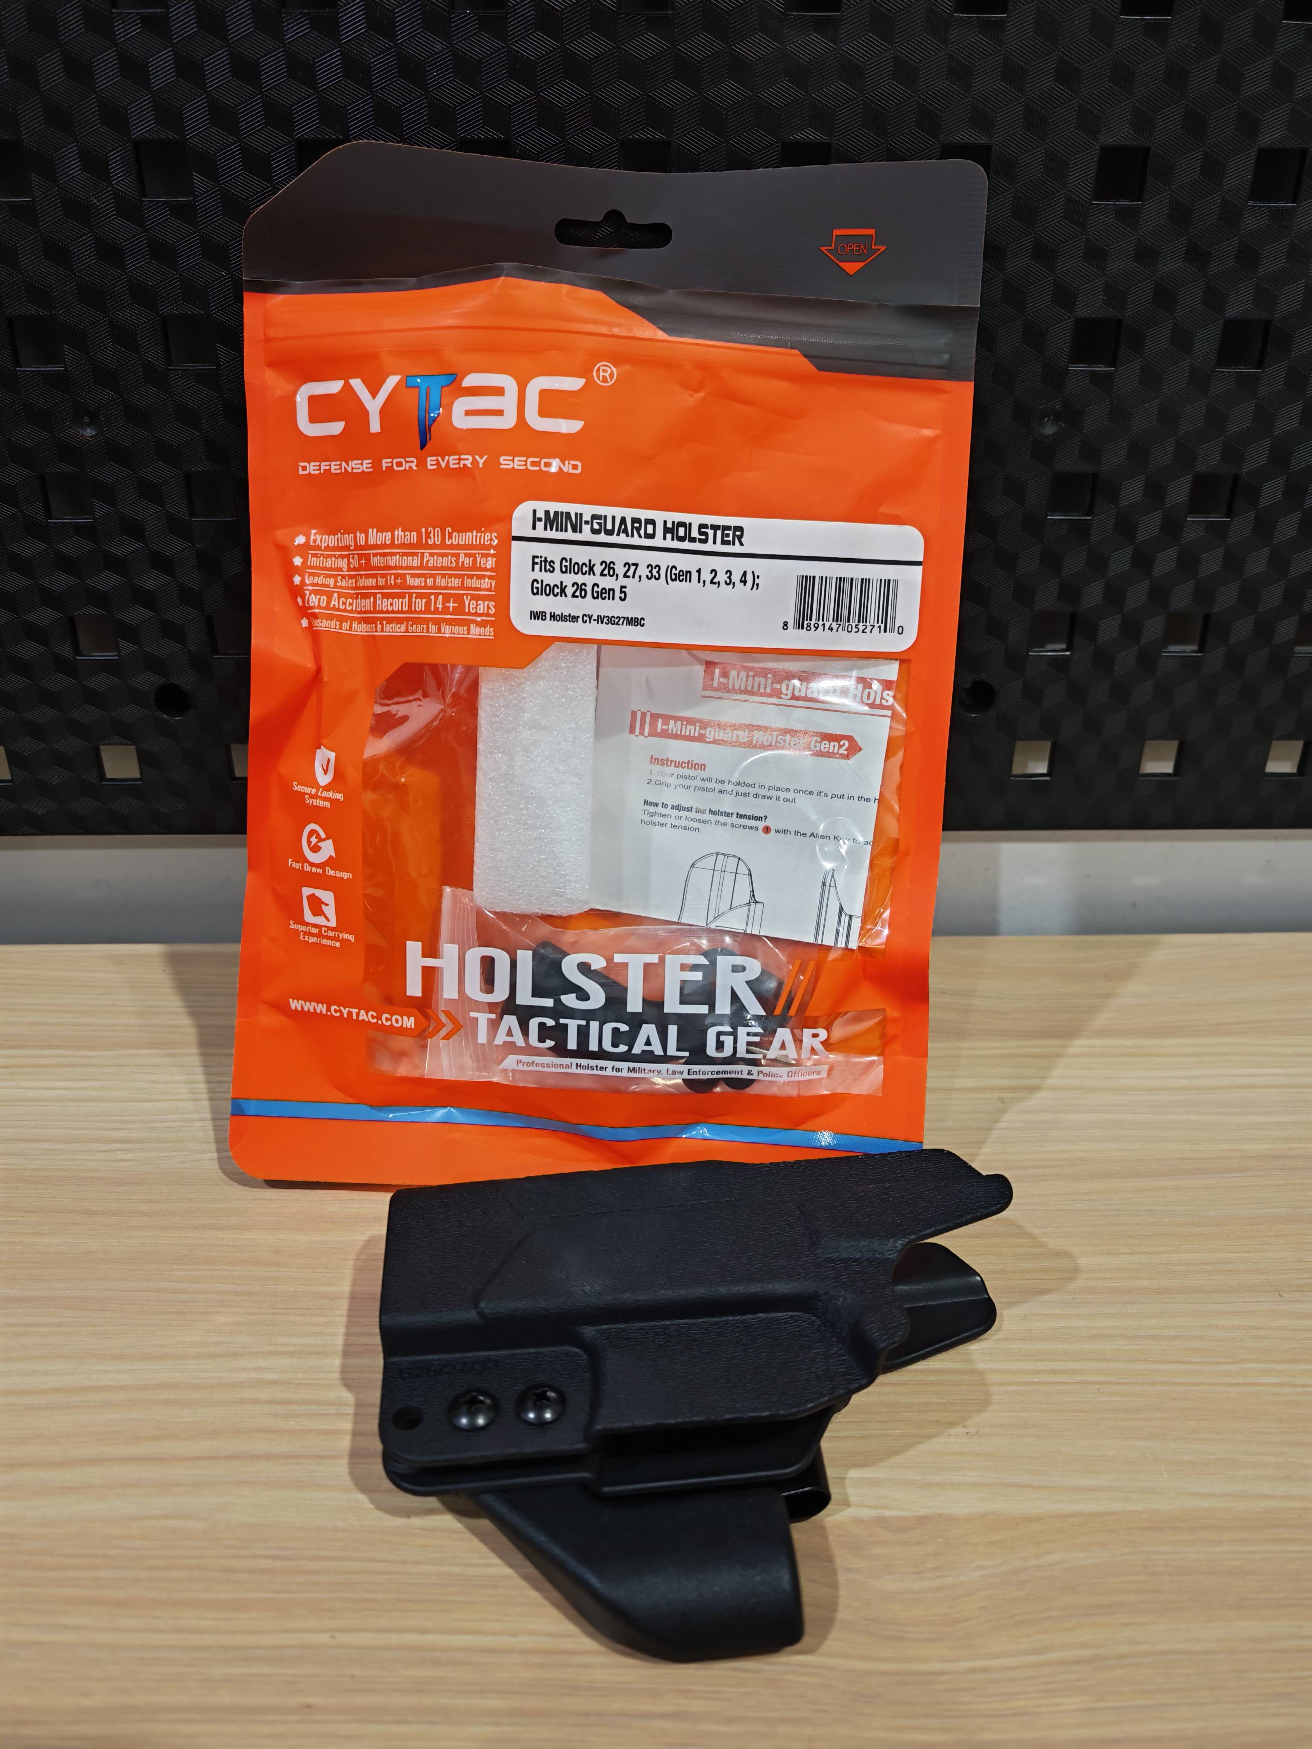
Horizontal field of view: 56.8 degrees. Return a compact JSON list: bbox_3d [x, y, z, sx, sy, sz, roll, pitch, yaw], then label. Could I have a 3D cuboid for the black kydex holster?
[{"bbox_3d":[0.016,0.107,0.261,0.147,0.039,0.102,-3,26,-6],"label":"black kydex holster"}]

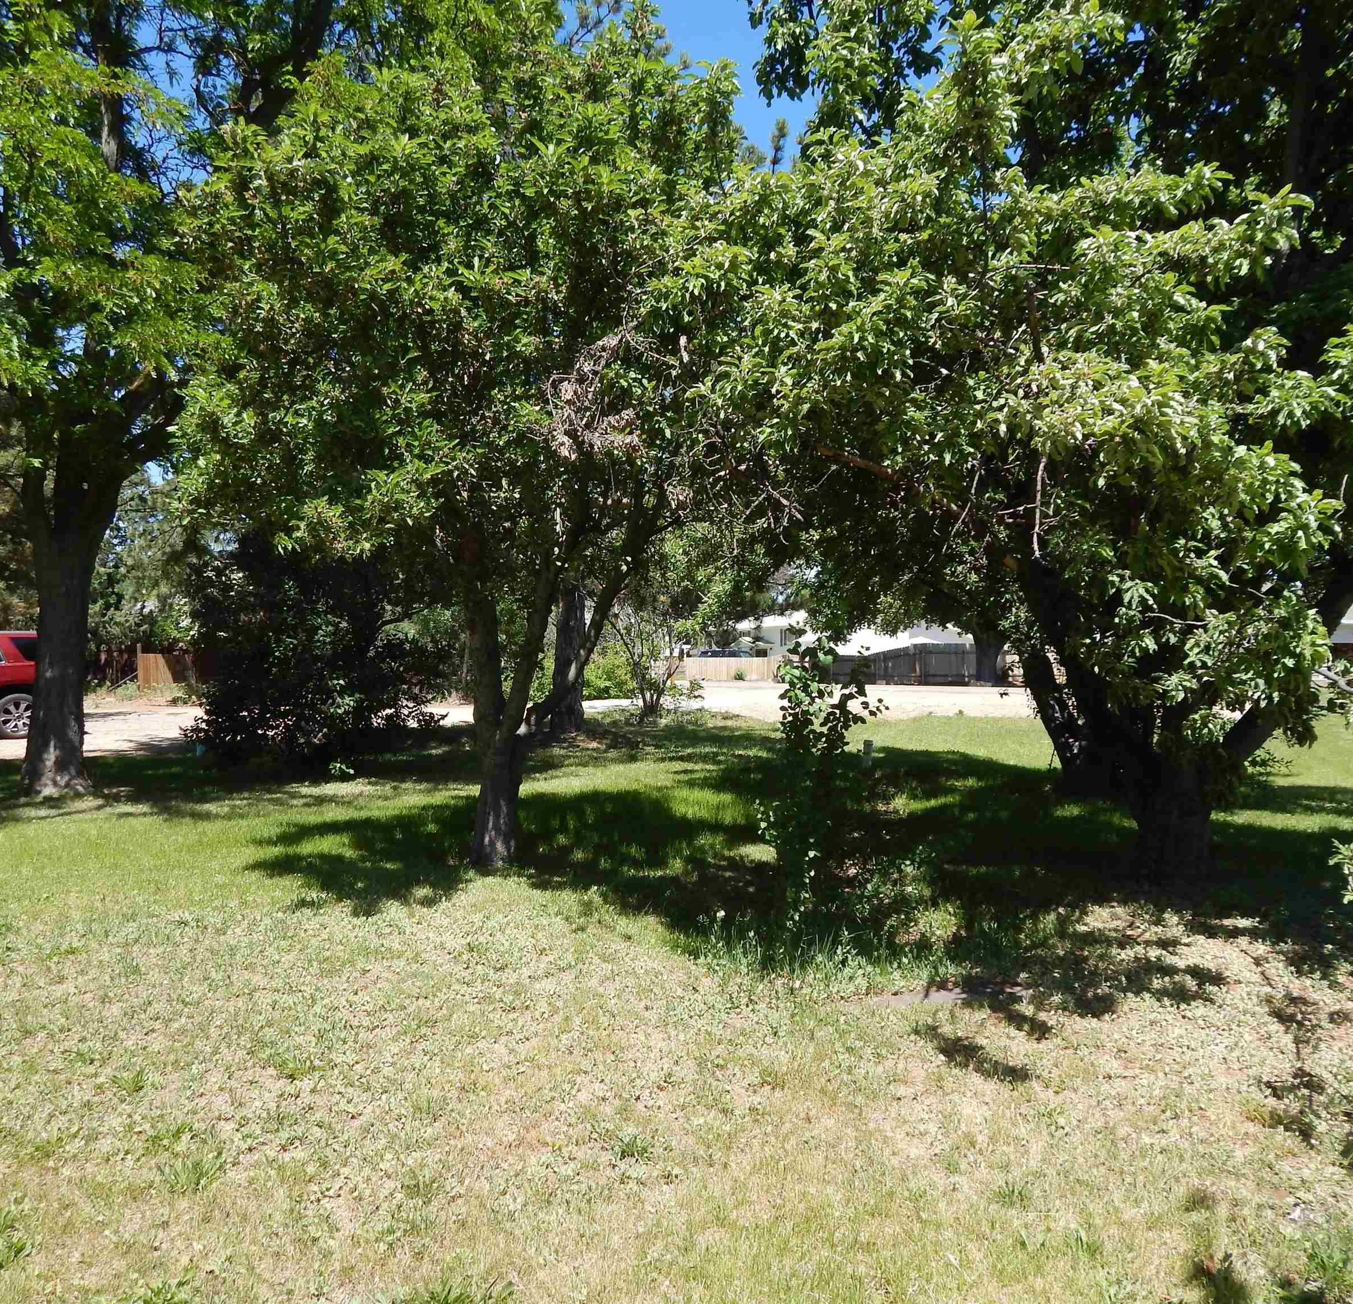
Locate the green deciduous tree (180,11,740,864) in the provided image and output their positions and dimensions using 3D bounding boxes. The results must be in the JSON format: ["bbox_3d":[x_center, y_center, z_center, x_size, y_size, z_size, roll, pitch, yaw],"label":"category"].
[{"bbox_3d":[-1.570,-1.520,8.400,4.100,6.200,4.100,0,0,0],"label":"green deciduous tree"}]

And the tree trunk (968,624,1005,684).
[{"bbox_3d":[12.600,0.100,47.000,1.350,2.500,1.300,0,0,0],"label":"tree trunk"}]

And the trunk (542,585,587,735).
[{"bbox_3d":[-2.020,0.100,21.000,0.680,2.800,0.680,0,0,0],"label":"trunk"}]

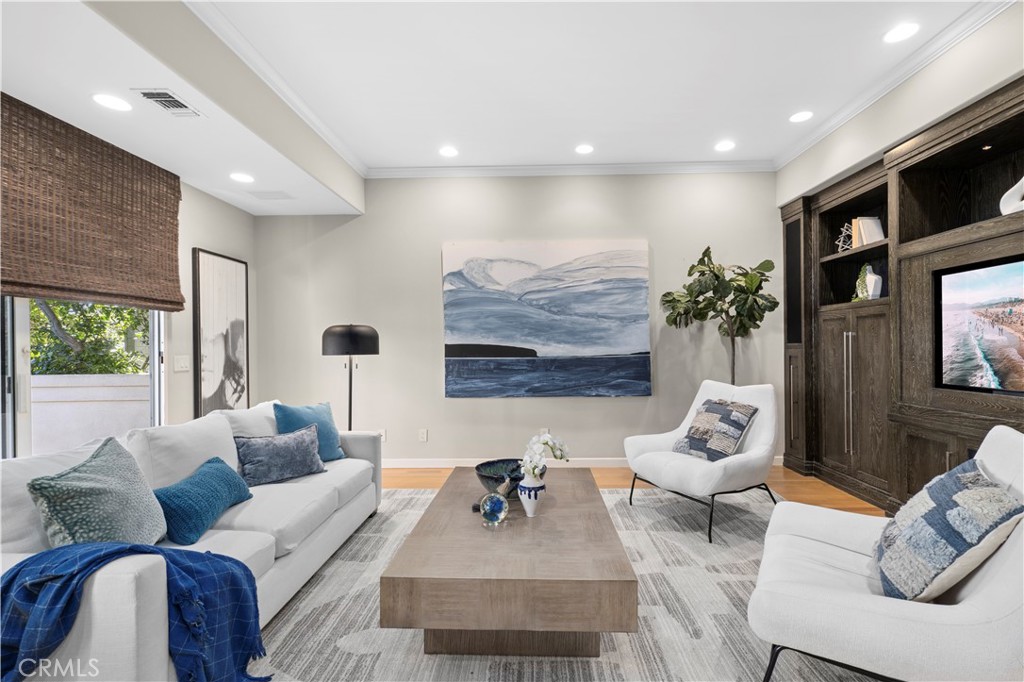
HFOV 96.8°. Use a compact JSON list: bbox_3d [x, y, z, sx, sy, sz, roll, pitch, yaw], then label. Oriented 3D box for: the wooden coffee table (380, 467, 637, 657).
[{"bbox_3d":[0.026,1.020,2.324,0.908,0.353,1.428,0,0,3],"label":"wooden coffee table"}]

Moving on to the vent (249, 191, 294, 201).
[{"bbox_3d":[-2.014,-1.212,3.824,0.300,0.020,0.205,0,0,2],"label":"vent"}]

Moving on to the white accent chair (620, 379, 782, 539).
[{"bbox_3d":[1.351,0.742,3.158,0.821,0.892,0.791,0,0,-26],"label":"white accent chair"}]

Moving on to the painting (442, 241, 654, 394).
[{"bbox_3d":[0.326,-0.208,4.300,1.932,1.475,0.040,0,0,2],"label":"painting"}]

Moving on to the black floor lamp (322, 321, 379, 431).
[{"bbox_3d":[-1.381,0.538,3.915,0.494,1.351,0.494,0,0,2],"label":"black floor lamp"}]

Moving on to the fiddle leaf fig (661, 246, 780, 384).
[{"bbox_3d":[1.718,0.207,3.751,0.967,1.960,0.850,0,0,2],"label":"fiddle leaf fig"}]

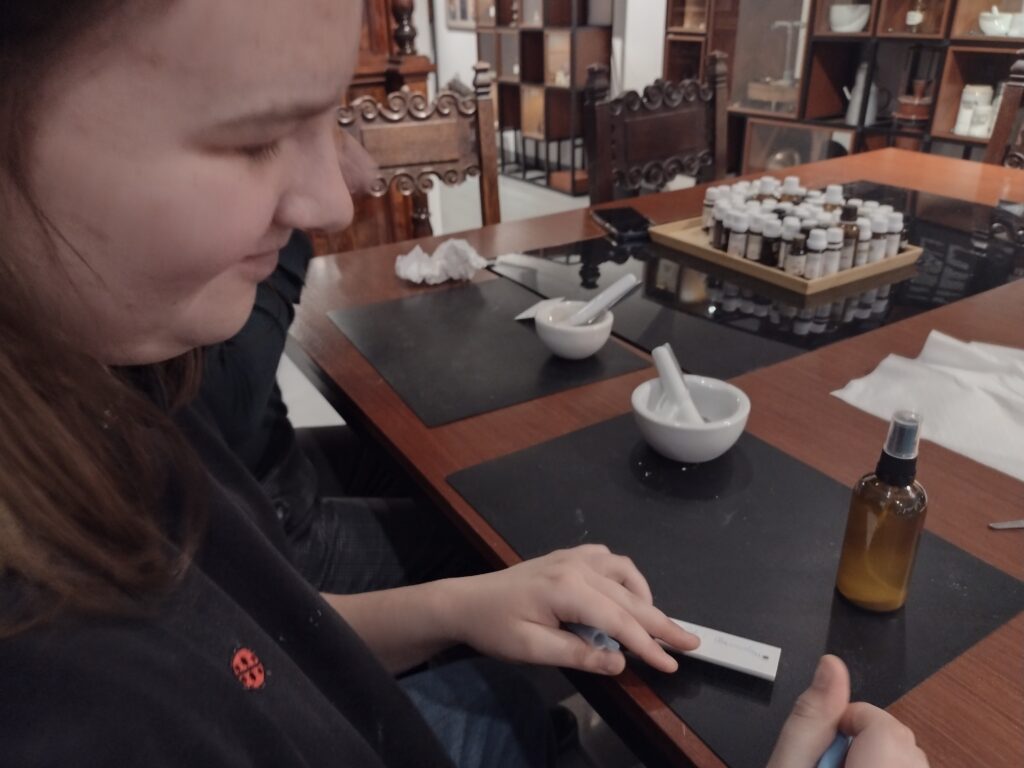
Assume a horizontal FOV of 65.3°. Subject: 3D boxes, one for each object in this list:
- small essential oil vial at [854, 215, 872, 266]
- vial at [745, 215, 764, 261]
[{"bbox_3d":[0.533,-0.216,1.224,0.025,0.071,0.025,9,28,22],"label":"small essential oil vial"},{"bbox_3d":[0.385,-0.231,1.267,0.025,0.071,0.025,5,27,16],"label":"vial"}]

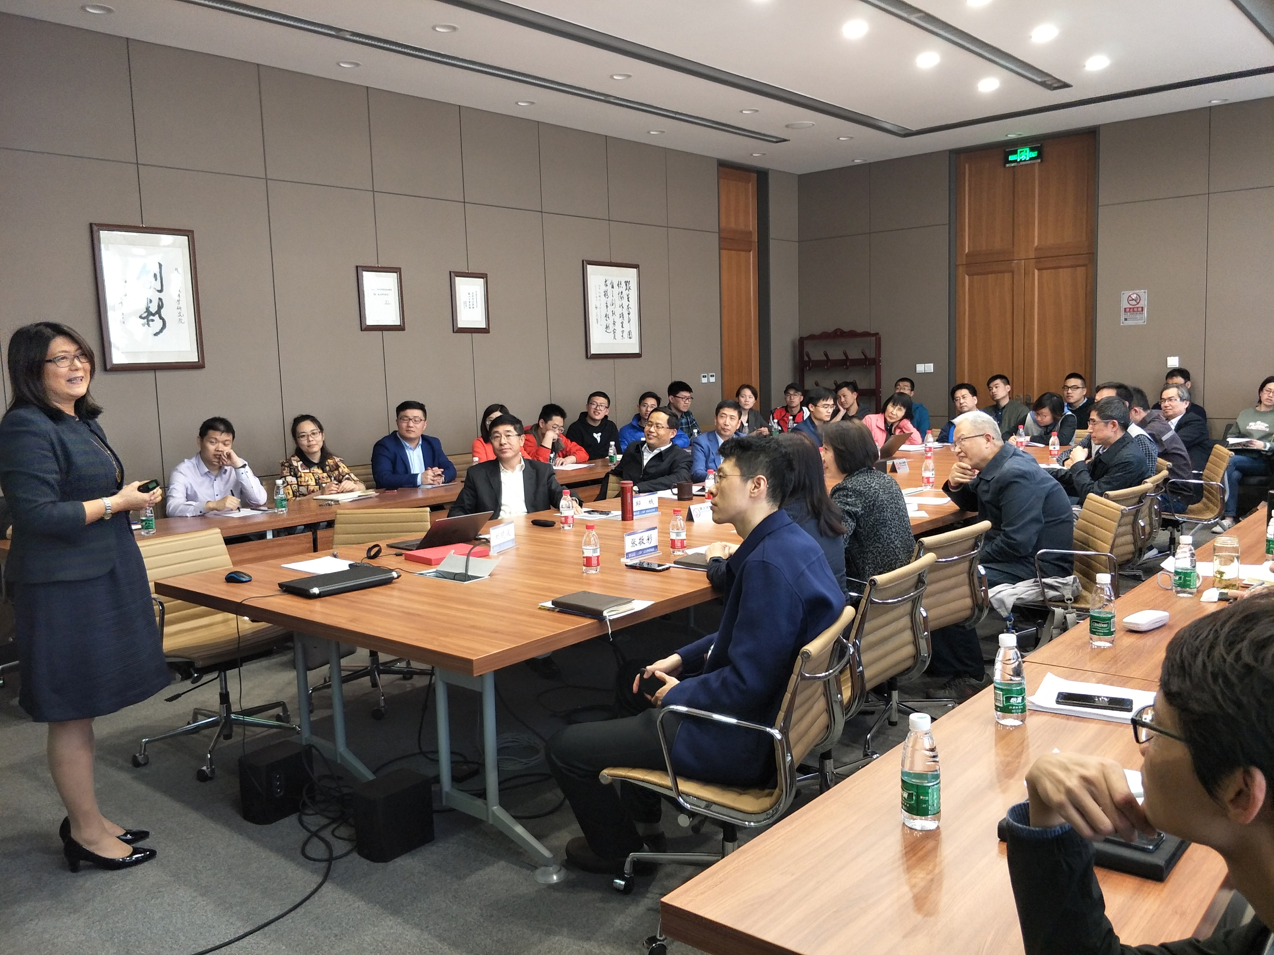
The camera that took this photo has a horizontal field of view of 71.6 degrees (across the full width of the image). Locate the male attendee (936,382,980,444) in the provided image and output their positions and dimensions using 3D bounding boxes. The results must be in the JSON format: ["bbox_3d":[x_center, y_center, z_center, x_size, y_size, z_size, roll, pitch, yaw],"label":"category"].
[{"bbox_3d":[2.753,-0.188,7.503,0.750,1.230,0.520,-8,9,-42],"label":"male attendee"}]

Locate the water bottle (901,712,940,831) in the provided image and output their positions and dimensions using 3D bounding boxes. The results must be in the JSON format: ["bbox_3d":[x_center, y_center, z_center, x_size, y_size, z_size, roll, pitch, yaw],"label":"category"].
[{"bbox_3d":[0.457,0.468,1.417,0.062,0.182,0.062,5,10,45],"label":"water bottle"}]

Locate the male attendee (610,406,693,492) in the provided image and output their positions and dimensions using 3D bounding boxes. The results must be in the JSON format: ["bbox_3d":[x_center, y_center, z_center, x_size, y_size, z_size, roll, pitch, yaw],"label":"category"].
[{"bbox_3d":[0.121,0.167,5.445,0.530,1.200,0.780,-3,6,-8],"label":"male attendee"}]

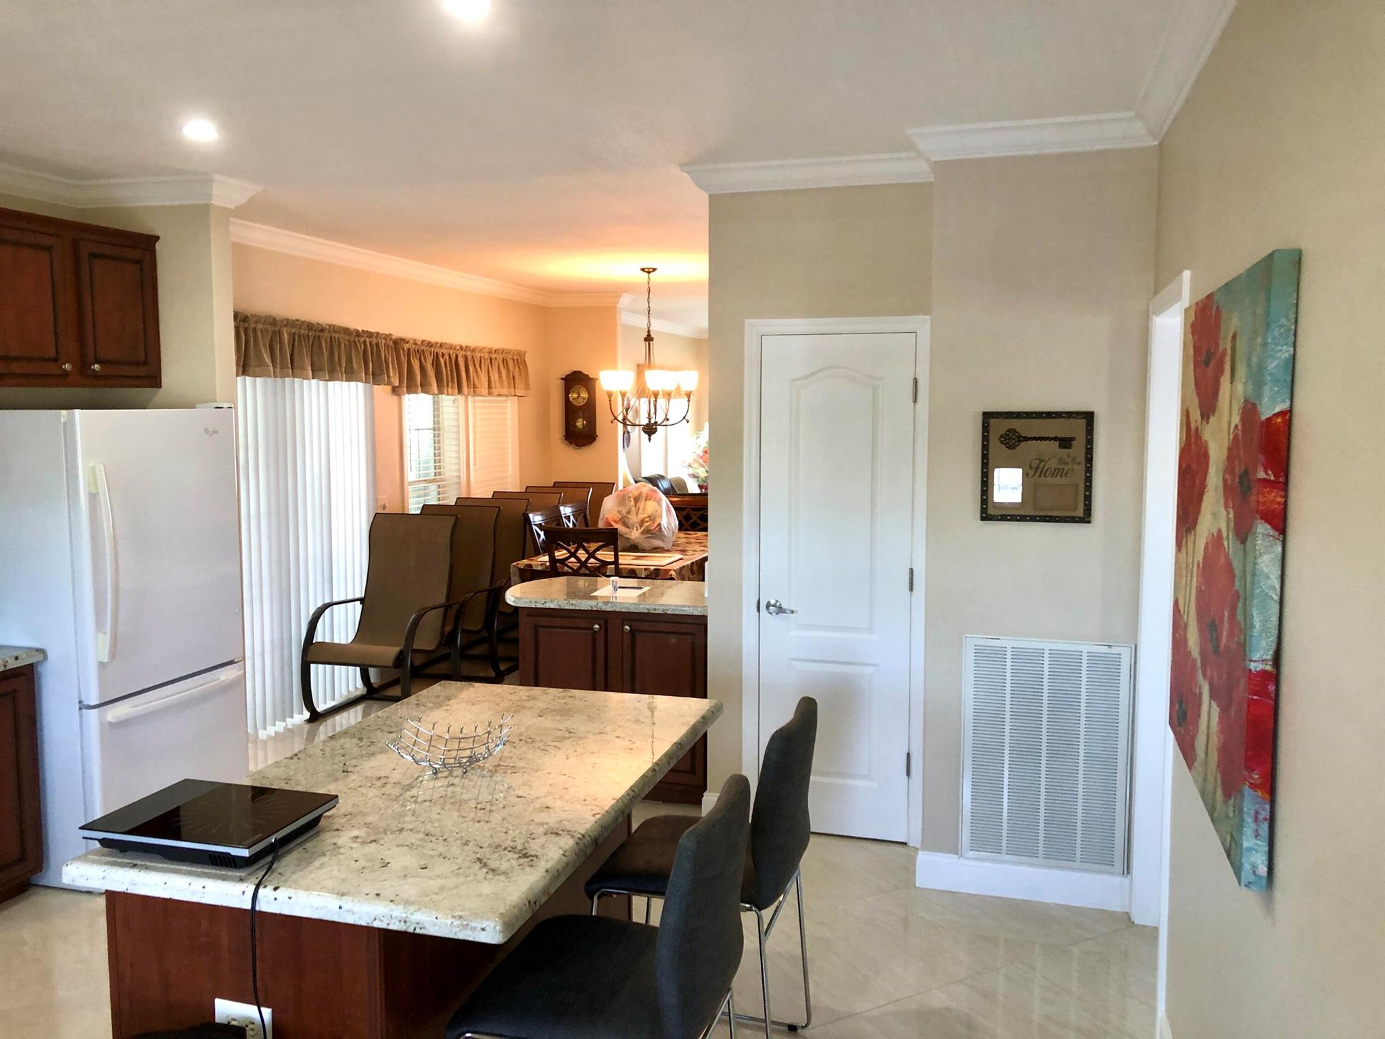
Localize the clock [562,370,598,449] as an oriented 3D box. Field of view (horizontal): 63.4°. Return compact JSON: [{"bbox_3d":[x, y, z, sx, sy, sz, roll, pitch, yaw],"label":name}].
[{"bbox_3d":[-0.957,-0.940,9.477,0.315,0.650,0.100,2,6,17],"label":"clock"}]

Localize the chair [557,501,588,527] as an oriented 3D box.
[{"bbox_3d":[-0.696,0.406,8.288,0.550,1.010,0.480,1,6,16],"label":"chair"}]

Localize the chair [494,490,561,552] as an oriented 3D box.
[{"bbox_3d":[-1.305,0.396,8.099,0.640,1.110,0.740,2,6,17],"label":"chair"}]

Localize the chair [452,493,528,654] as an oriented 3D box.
[{"bbox_3d":[-1.456,0.443,7.561,0.670,1.100,0.790,1,6,16],"label":"chair"}]

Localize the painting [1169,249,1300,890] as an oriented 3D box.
[{"bbox_3d":[1.030,0.047,2.190,0.038,0.990,0.975,2,6,17],"label":"painting"}]

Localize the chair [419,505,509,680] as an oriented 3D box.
[{"bbox_3d":[-1.590,0.498,7.051,0.670,1.100,0.790,1,6,16],"label":"chair"}]

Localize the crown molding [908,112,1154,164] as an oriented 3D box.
[{"bbox_3d":[1.114,-1.267,3.712,0.790,0.083,0.083,1,6,16],"label":"crown molding"}]

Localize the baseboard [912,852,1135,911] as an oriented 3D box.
[{"bbox_3d":[1.171,1.287,3.996,0.723,0.138,0.017,2,6,17],"label":"baseboard"}]

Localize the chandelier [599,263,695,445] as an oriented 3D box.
[{"bbox_3d":[-0.315,-1.123,7.699,0.695,1.193,0.695,0,6,0],"label":"chandelier"}]

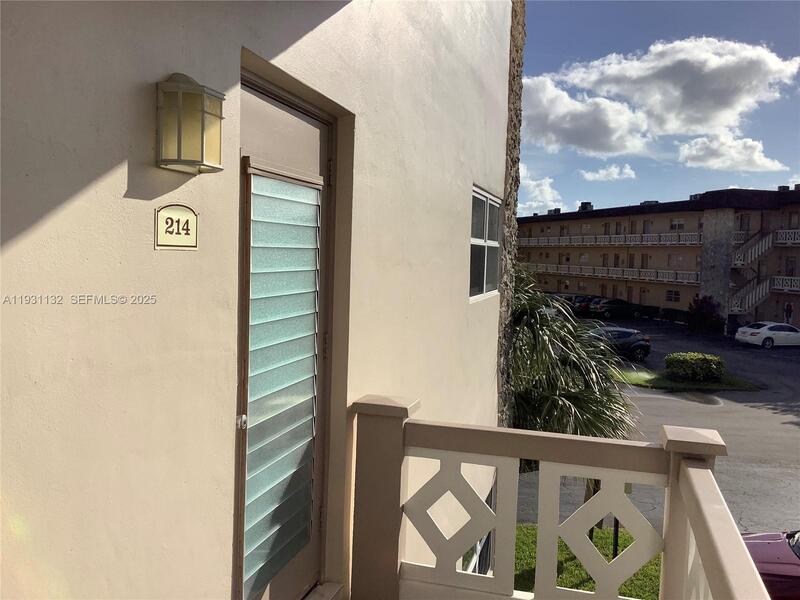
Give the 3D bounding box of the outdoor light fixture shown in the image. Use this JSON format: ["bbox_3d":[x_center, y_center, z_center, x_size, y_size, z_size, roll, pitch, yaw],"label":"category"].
[{"bbox_3d":[-0.513,-0.450,1.817,0.107,0.246,0.188,3,4,16],"label":"outdoor light fixture"}]

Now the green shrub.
[{"bbox_3d":[11.020,2.502,26.724,2.100,0.860,1.700,3,4,16],"label":"green shrub"}]

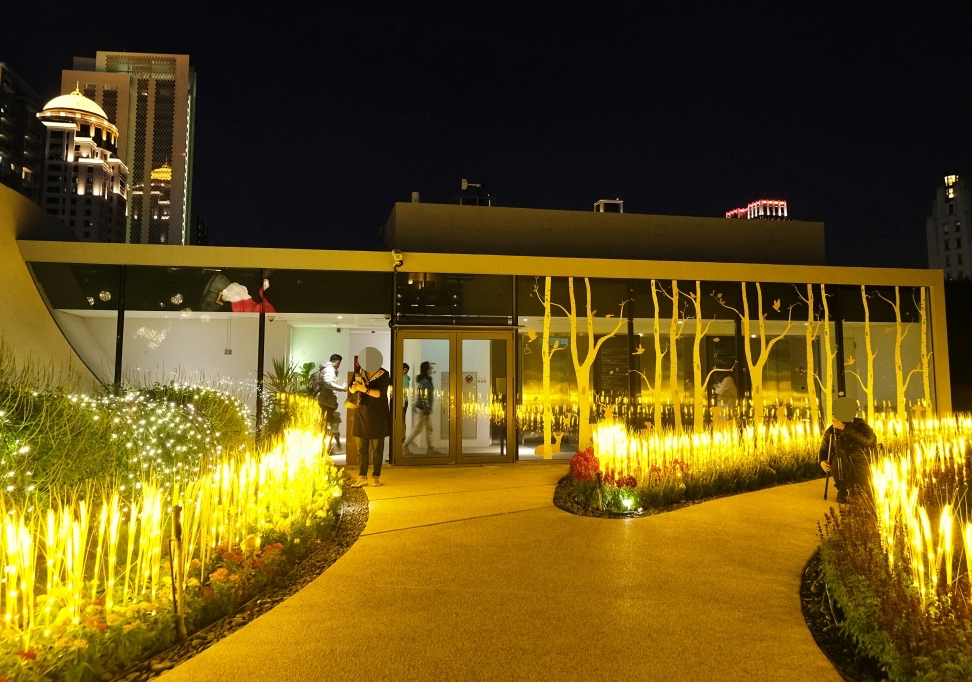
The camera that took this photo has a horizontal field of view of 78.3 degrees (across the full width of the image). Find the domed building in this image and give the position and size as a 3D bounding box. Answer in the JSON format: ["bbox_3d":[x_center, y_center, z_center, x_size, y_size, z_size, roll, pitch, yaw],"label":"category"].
[{"bbox_3d":[-138.368,-22.134,200.537,22.000,131.818,22.000,0,-5,-5],"label":"domed building"}]

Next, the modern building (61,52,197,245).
[{"bbox_3d":[-141.491,-35.200,236.573,44.000,163.862,19.000,0,-5,-5],"label":"modern building"}]

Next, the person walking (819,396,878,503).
[{"bbox_3d":[3.774,1.115,6.224,0.460,1.055,0.560,4,-6,-42],"label":"person walking"}]

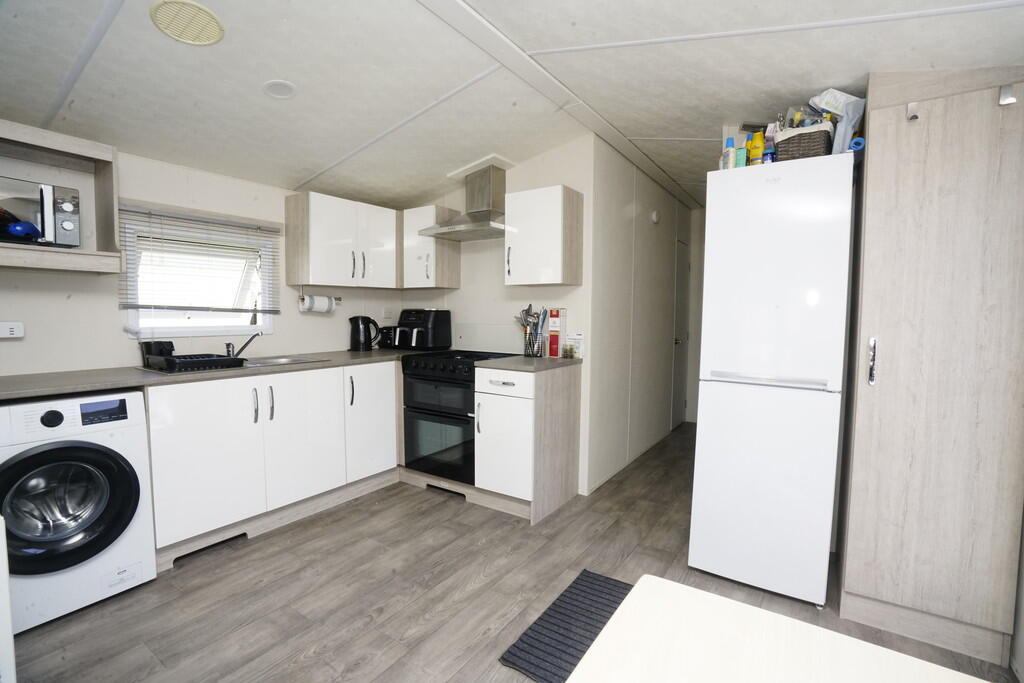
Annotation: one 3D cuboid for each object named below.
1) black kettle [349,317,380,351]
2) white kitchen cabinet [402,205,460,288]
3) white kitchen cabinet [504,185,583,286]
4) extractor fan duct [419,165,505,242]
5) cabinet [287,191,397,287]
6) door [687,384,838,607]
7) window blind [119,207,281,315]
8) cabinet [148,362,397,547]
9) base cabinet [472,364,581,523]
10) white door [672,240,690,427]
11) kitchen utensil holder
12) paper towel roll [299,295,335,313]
[{"bbox_3d":[-1.091,-0.058,3.397,0.222,0.252,0.155,-1,4,-25],"label":"black kettle"},{"bbox_3d":[-0.609,-0.696,3.461,0.339,0.584,0.277,3,4,34],"label":"white kitchen cabinet"},{"bbox_3d":[0.209,-0.655,2.948,0.422,0.587,0.273,3,5,35],"label":"white kitchen cabinet"},{"bbox_3d":[-0.258,-0.980,3.115,0.616,0.505,0.421,3,4,34],"label":"extractor fan duct"},{"bbox_3d":[-1.203,-0.693,3.308,0.283,0.587,0.735,3,5,35],"label":"cabinet"},{"bbox_3d":[1.061,0.621,1.957,0.533,0.865,0.065,3,4,34],"label":"door"},{"bbox_3d":[-1.774,-0.443,2.673,0.040,0.537,0.825,3,5,35],"label":"window blind"},{"bbox_3d":[-1.447,0.523,2.767,0.597,0.740,1.386,3,5,35],"label":"cabinet"},{"bbox_3d":[0.110,0.576,2.851,0.415,0.854,0.581,3,4,34],"label":"base cabinet"},{"bbox_3d":[1.747,-0.057,4.753,0.040,1.910,0.487,3,5,35],"label":"white door"},{"bbox_3d":[0.155,0.023,3.031,0.122,0.150,0.122,3,4,34],"label":"kitchen utensil holder"},{"bbox_3d":[-1.351,-0.262,3.169,0.110,0.110,0.234,3,5,35],"label":"paper towel roll"}]

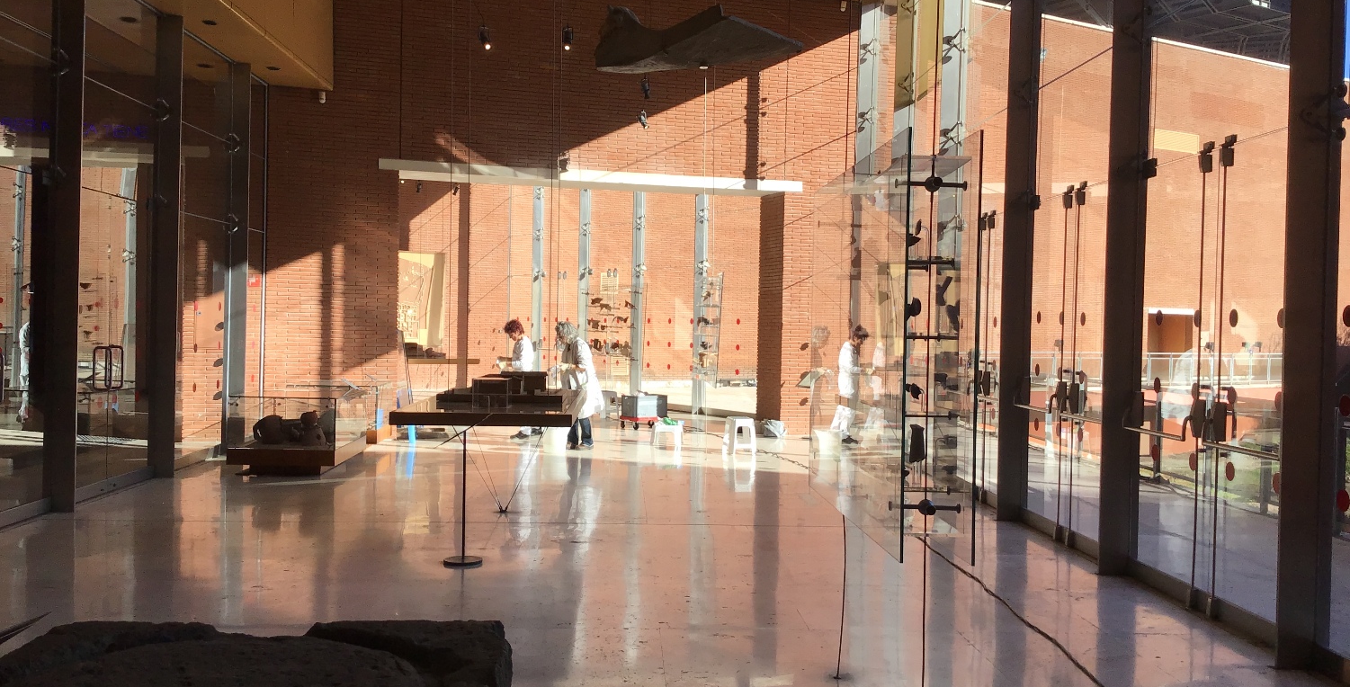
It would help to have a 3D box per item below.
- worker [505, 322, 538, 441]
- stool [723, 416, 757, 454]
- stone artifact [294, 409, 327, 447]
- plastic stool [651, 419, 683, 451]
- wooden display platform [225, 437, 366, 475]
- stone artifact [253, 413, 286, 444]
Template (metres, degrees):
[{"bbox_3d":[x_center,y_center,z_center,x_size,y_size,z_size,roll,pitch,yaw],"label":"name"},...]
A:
[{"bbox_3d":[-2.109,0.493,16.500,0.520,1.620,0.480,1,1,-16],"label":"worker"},{"bbox_3d":[0.810,1.163,15.100,0.345,0.445,0.345,1,1,-14],"label":"stool"},{"bbox_3d":[-3.767,0.857,12.500,0.340,0.385,0.310,1,1,-2],"label":"stone artifact"},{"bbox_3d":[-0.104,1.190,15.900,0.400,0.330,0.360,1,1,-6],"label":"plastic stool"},{"bbox_3d":[-3.927,1.179,12.684,1.070,0.275,1.450,1,1,-2],"label":"wooden display platform"},{"bbox_3d":[-4.226,0.881,12.600,0.340,0.310,0.320,1,1,-2],"label":"stone artifact"}]

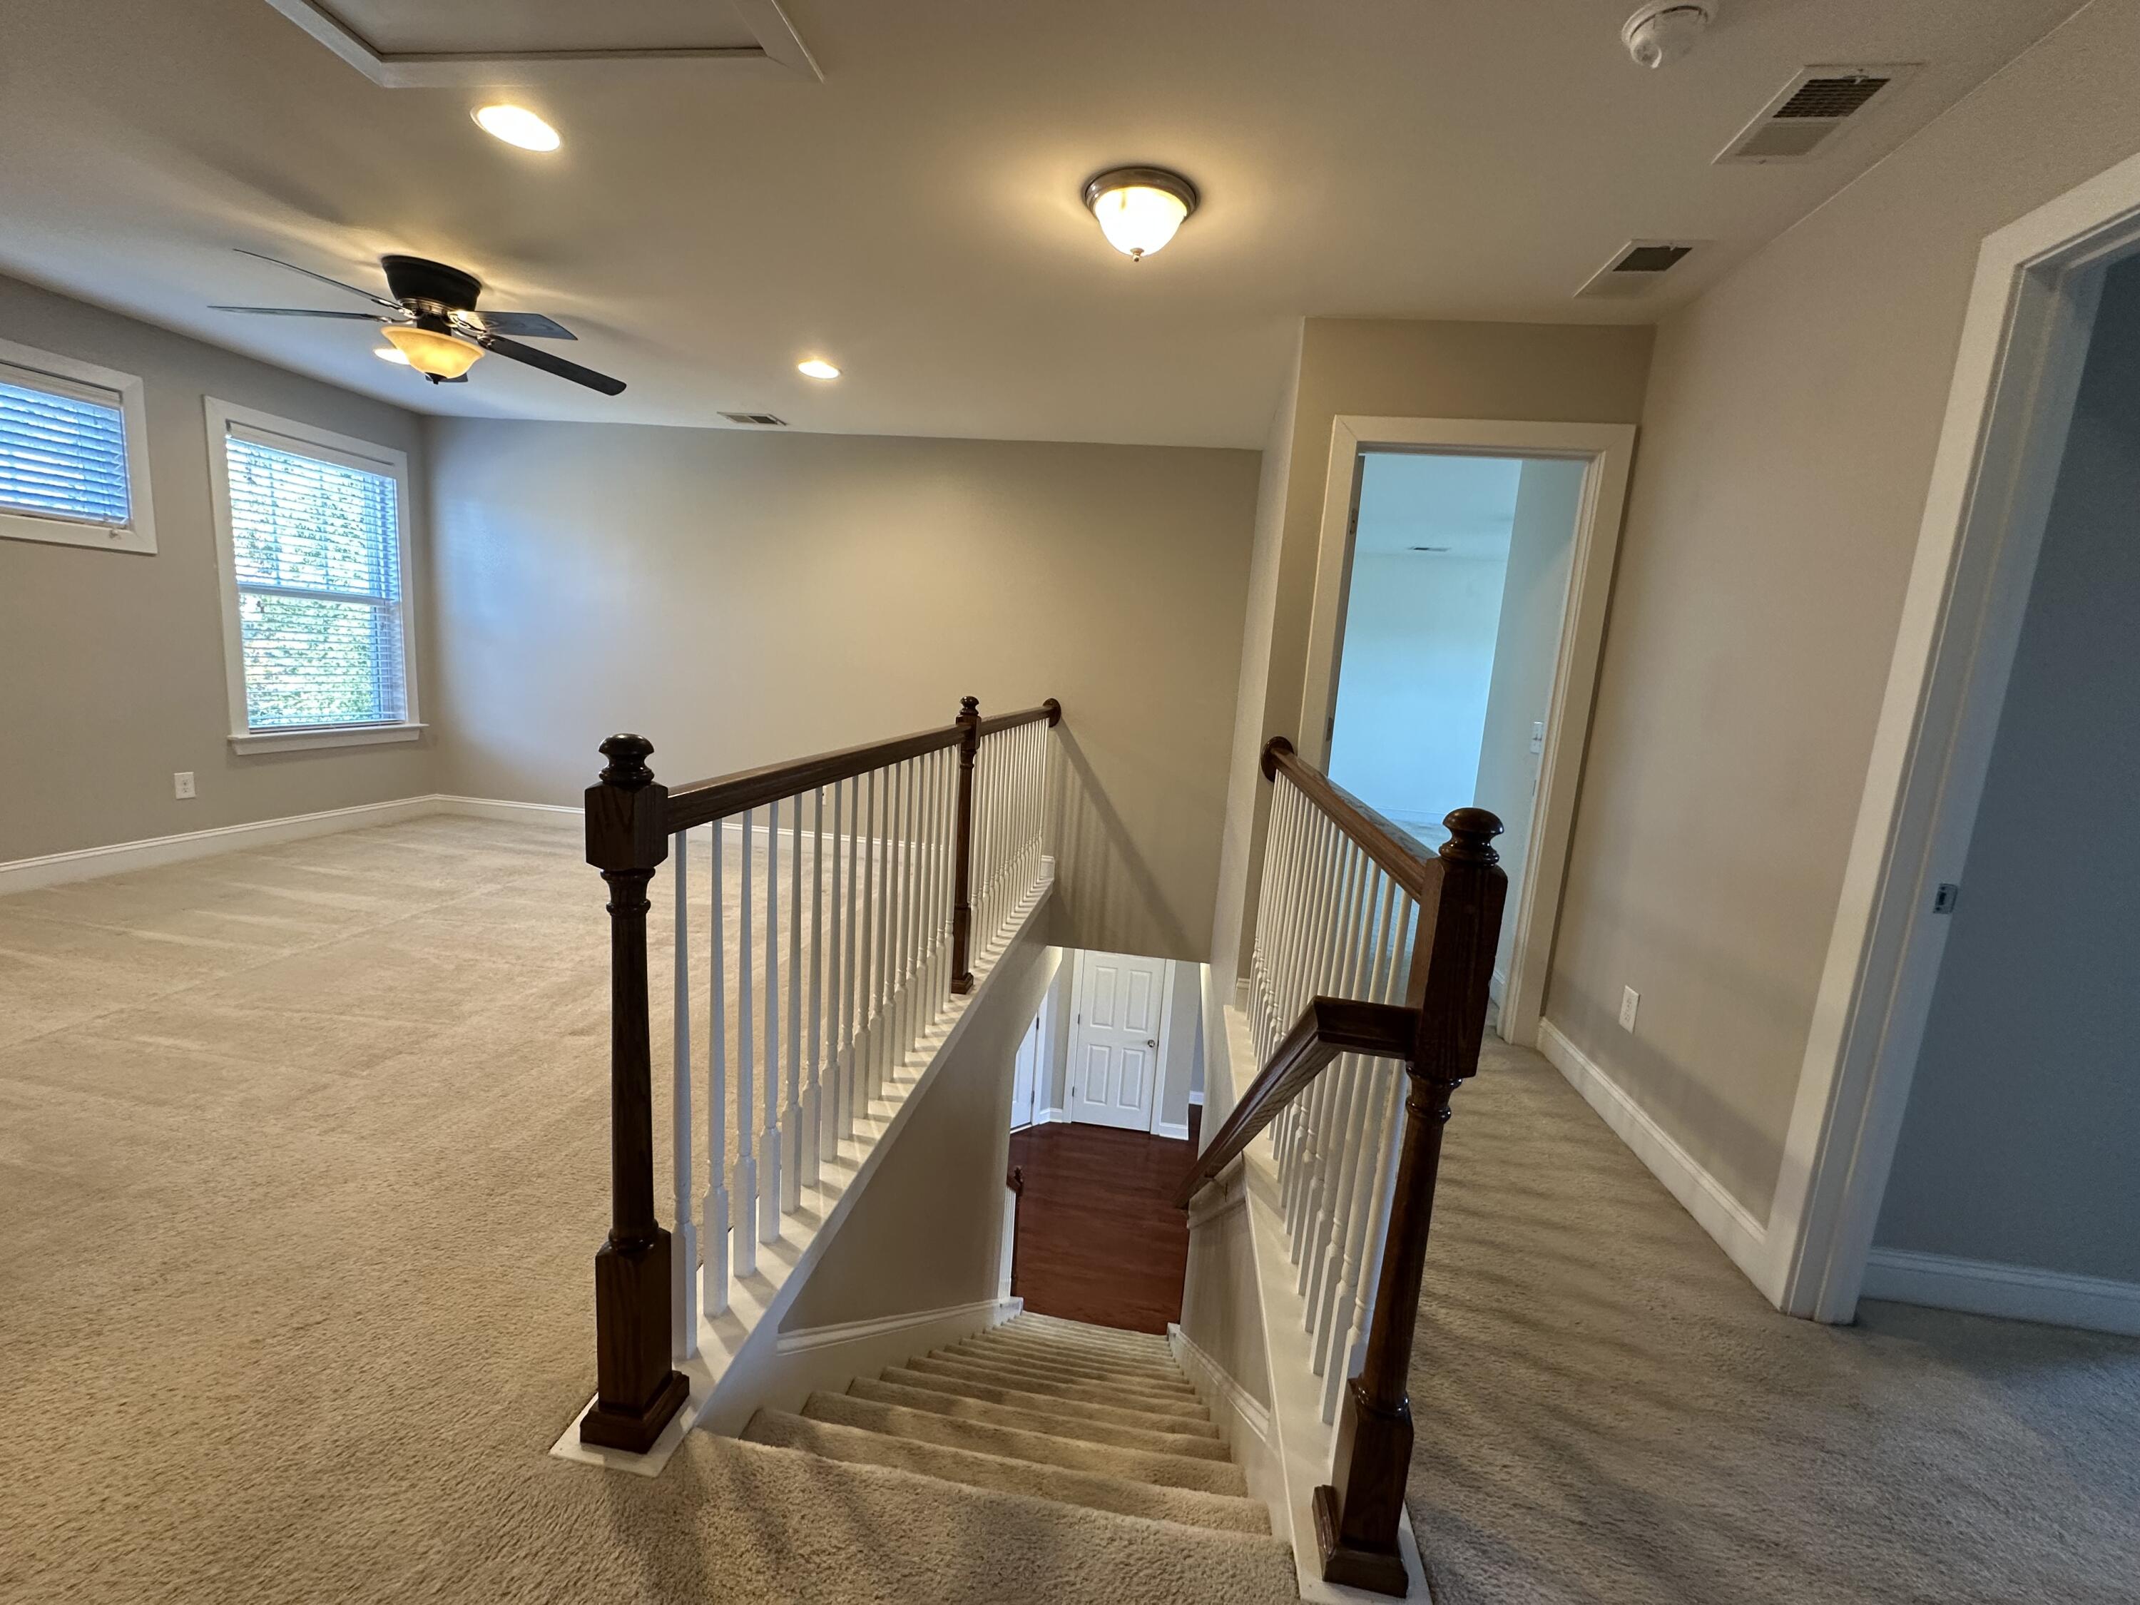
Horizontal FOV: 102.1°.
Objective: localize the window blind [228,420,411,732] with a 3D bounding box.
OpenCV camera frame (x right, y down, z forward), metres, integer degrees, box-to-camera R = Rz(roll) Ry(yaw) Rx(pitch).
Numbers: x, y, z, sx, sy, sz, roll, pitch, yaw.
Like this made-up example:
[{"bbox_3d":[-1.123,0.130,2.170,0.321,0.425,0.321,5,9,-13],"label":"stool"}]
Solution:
[{"bbox_3d":[-4.097,-1.170,4.766,0.051,1.476,0.933,5,9,7],"label":"window blind"}]

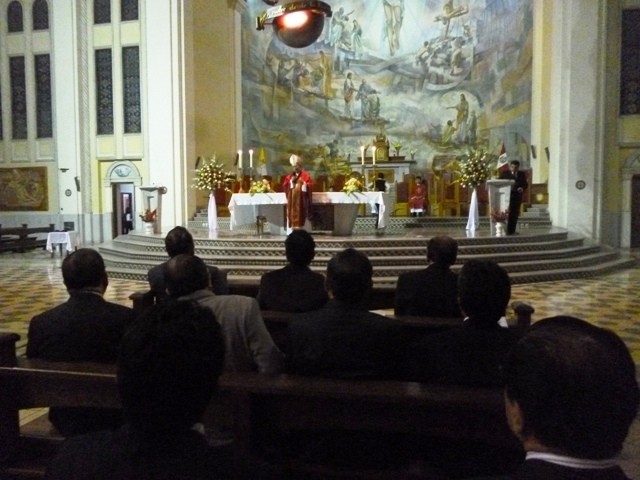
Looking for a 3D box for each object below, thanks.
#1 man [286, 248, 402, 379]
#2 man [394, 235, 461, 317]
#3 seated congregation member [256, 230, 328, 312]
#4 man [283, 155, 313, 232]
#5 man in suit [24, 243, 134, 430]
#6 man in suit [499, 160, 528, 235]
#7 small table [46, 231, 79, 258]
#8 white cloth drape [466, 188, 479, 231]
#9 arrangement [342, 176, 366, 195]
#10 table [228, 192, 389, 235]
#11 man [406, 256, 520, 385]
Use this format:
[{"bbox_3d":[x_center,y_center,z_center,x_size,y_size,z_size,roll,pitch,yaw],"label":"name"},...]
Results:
[{"bbox_3d":[0.135,0.646,2.234,0.480,1.250,0.720,0,3,7],"label":"man"},{"bbox_3d":[0.682,0.620,3.018,0.500,1.290,0.780,0,3,8],"label":"man"},{"bbox_3d":[-0.112,0.563,3.335,0.470,1.290,0.720,0,3,7],"label":"seated congregation member"},{"bbox_3d":[-0.524,-0.993,12.050,0.680,1.880,0.500,0,3,5],"label":"man"},{"bbox_3d":[-0.910,0.647,2.284,0.490,1.250,0.750,0,3,7],"label":"man in suit"},{"bbox_3d":[4.433,-0.957,11.800,0.580,1.700,0.420,1,4,22],"label":"man in suit"},{"bbox_3d":[-7.943,0.157,16.000,0.680,0.780,0.660,0,3,3],"label":"small table"},{"bbox_3d":[4.132,-0.819,14.000,0.350,1.120,0.320,1,4,15],"label":"white cloth drape"},{"bbox_3d":[0.826,-1.305,12.400,0.560,0.430,0.420,0,3,7],"label":"arrangement"},{"bbox_3d":[-0.269,-0.588,12.650,3.750,1.010,1.150,0,3,5],"label":"table"},{"bbox_3d":[0.545,0.686,1.877,0.520,1.290,0.780,0,3,8],"label":"man"}]

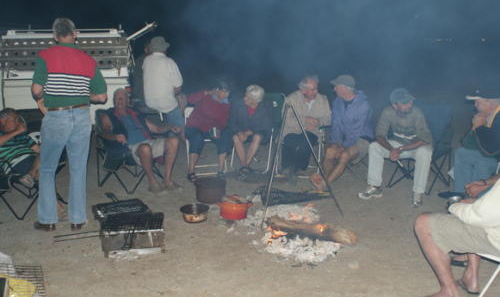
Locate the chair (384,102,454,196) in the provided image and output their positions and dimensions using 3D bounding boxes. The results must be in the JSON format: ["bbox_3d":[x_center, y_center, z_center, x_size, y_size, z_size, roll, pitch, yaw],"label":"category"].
[{"bbox_3d":[1.860,-0.021,6.056,0.700,0.900,0.600,10,15,41],"label":"chair"}]

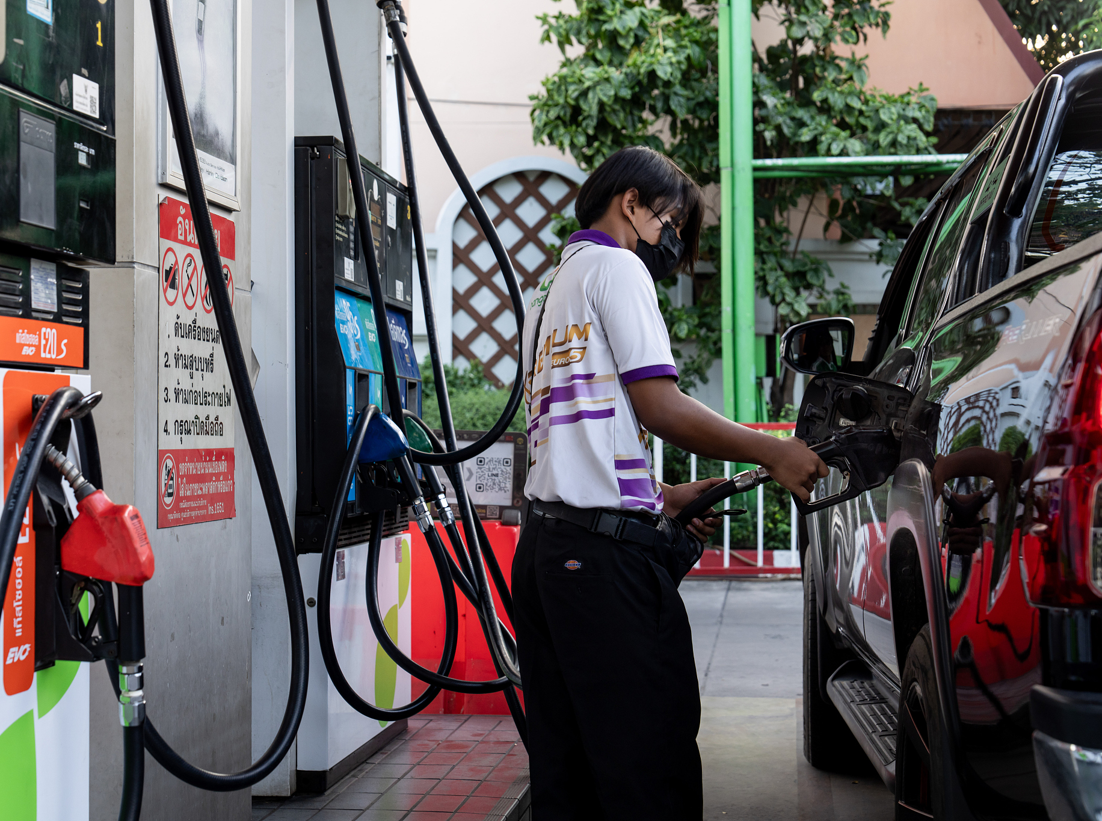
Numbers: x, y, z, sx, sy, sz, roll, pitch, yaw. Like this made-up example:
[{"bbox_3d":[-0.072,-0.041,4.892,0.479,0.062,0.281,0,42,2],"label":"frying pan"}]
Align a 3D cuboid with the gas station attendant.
[{"bbox_3d":[0.190,0.313,3.830,0.540,1.640,0.480,0,-1,-30],"label":"gas station attendant"}]

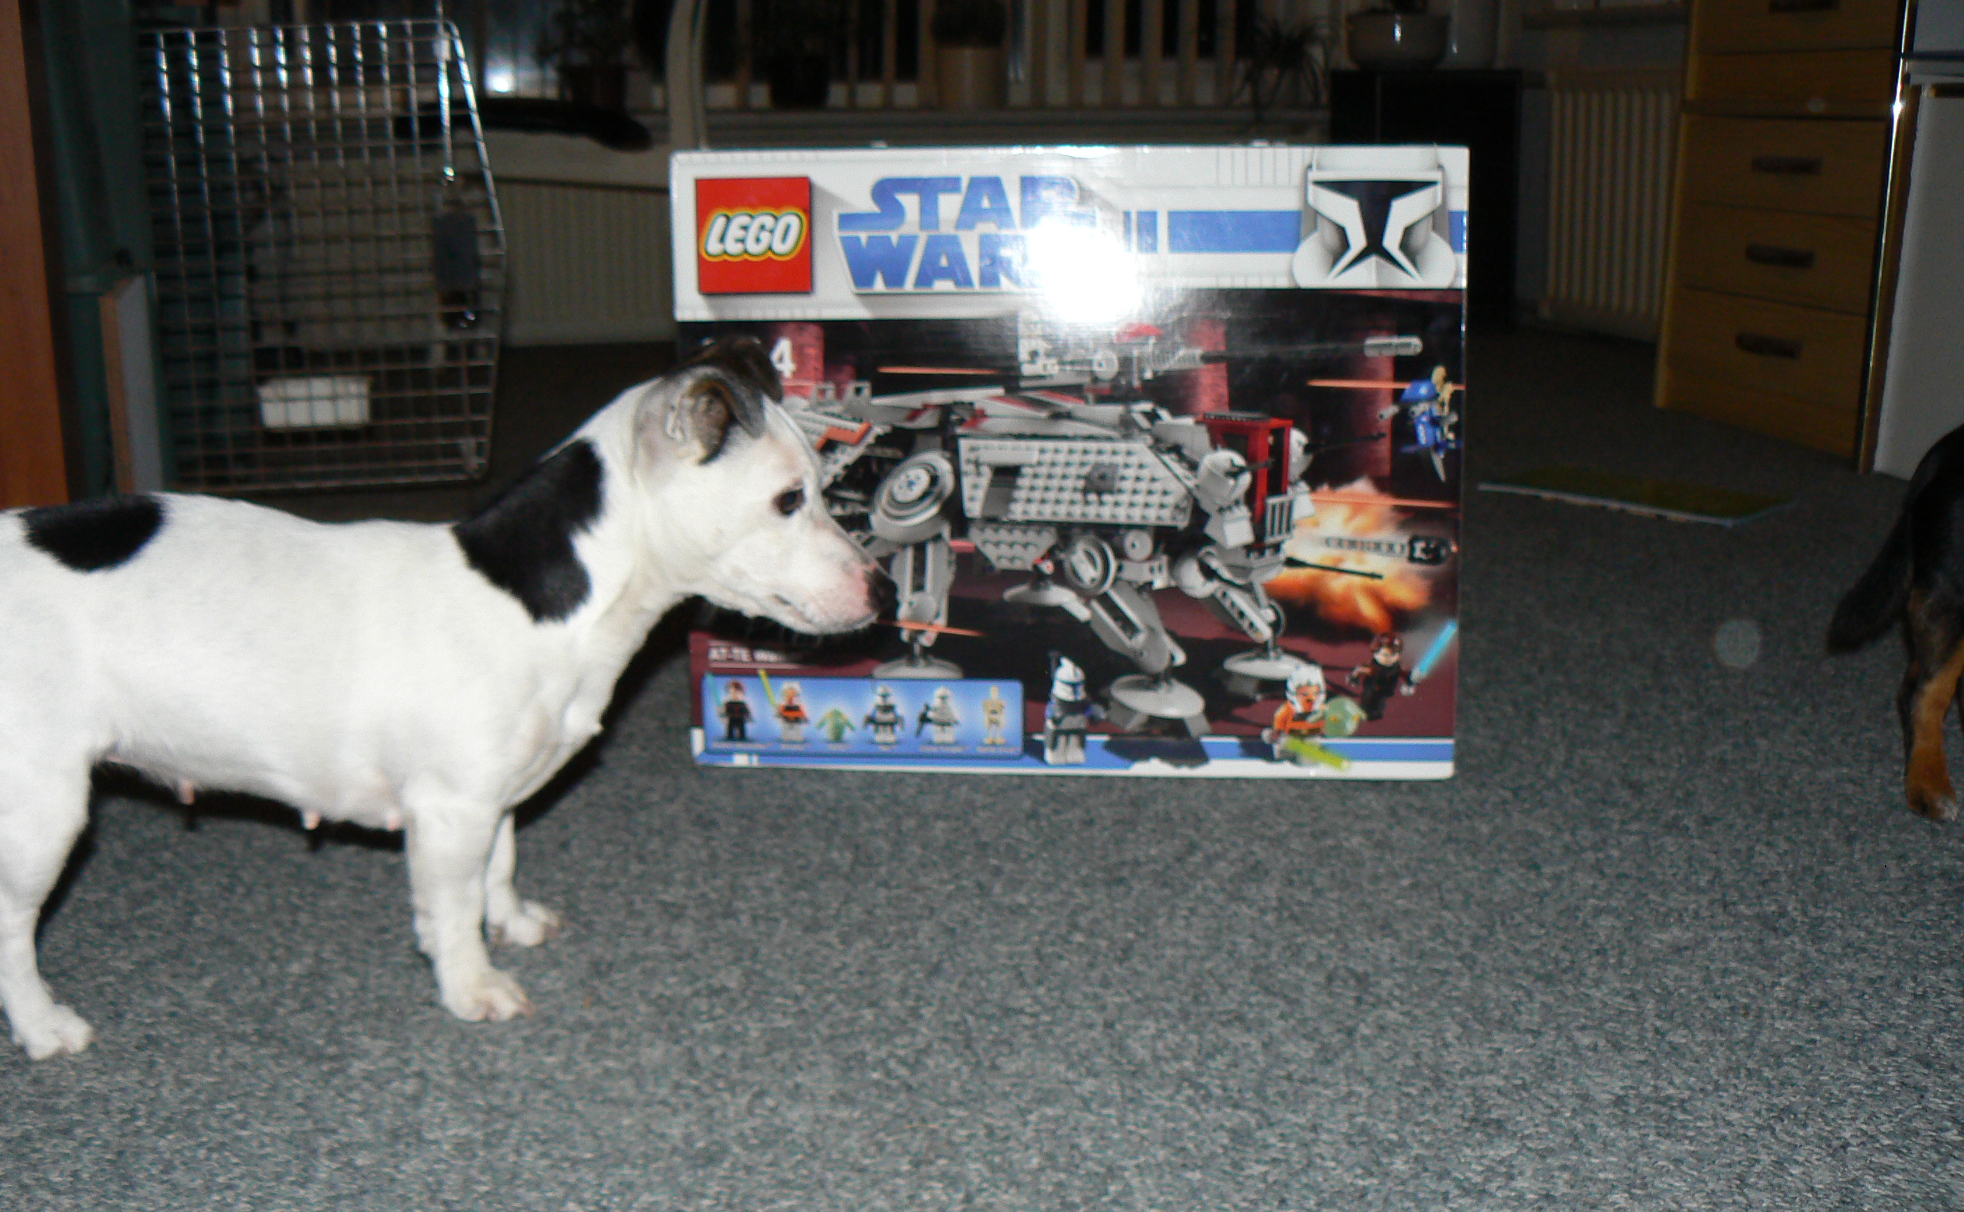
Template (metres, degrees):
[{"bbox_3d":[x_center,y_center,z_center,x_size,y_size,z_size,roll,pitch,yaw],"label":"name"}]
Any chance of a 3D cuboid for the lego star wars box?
[{"bbox_3d":[0.055,-0.091,1.292,0.480,0.380,0.086,0,11,5],"label":"lego star wars box"}]

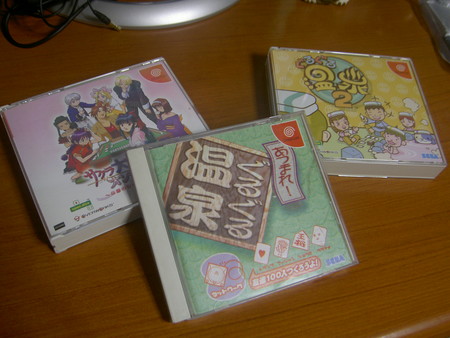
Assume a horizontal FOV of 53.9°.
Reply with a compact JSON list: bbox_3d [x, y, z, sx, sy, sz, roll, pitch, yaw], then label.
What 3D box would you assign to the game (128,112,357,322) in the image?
[{"bbox_3d":[0.013,0.029,0.330,0.142,0.011,0.125,-14,76,-14],"label":"game"}]

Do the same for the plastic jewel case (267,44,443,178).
[{"bbox_3d":[0.114,-0.053,0.406,0.142,0.024,0.125,2,58,-6],"label":"plastic jewel case"}]

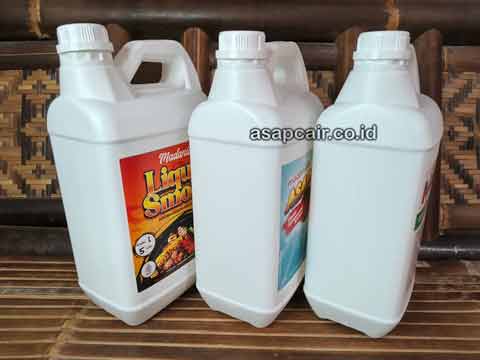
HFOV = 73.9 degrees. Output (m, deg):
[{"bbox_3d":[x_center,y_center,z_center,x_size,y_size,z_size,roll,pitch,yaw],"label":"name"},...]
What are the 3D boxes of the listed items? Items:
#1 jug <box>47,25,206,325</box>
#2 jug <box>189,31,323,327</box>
[{"bbox_3d":[-0.108,-0.007,0.399,0.118,0.314,0.187,13,21,32],"label":"jug"},{"bbox_3d":[0.033,-0.005,0.401,0.115,0.320,0.182,12,23,30],"label":"jug"}]

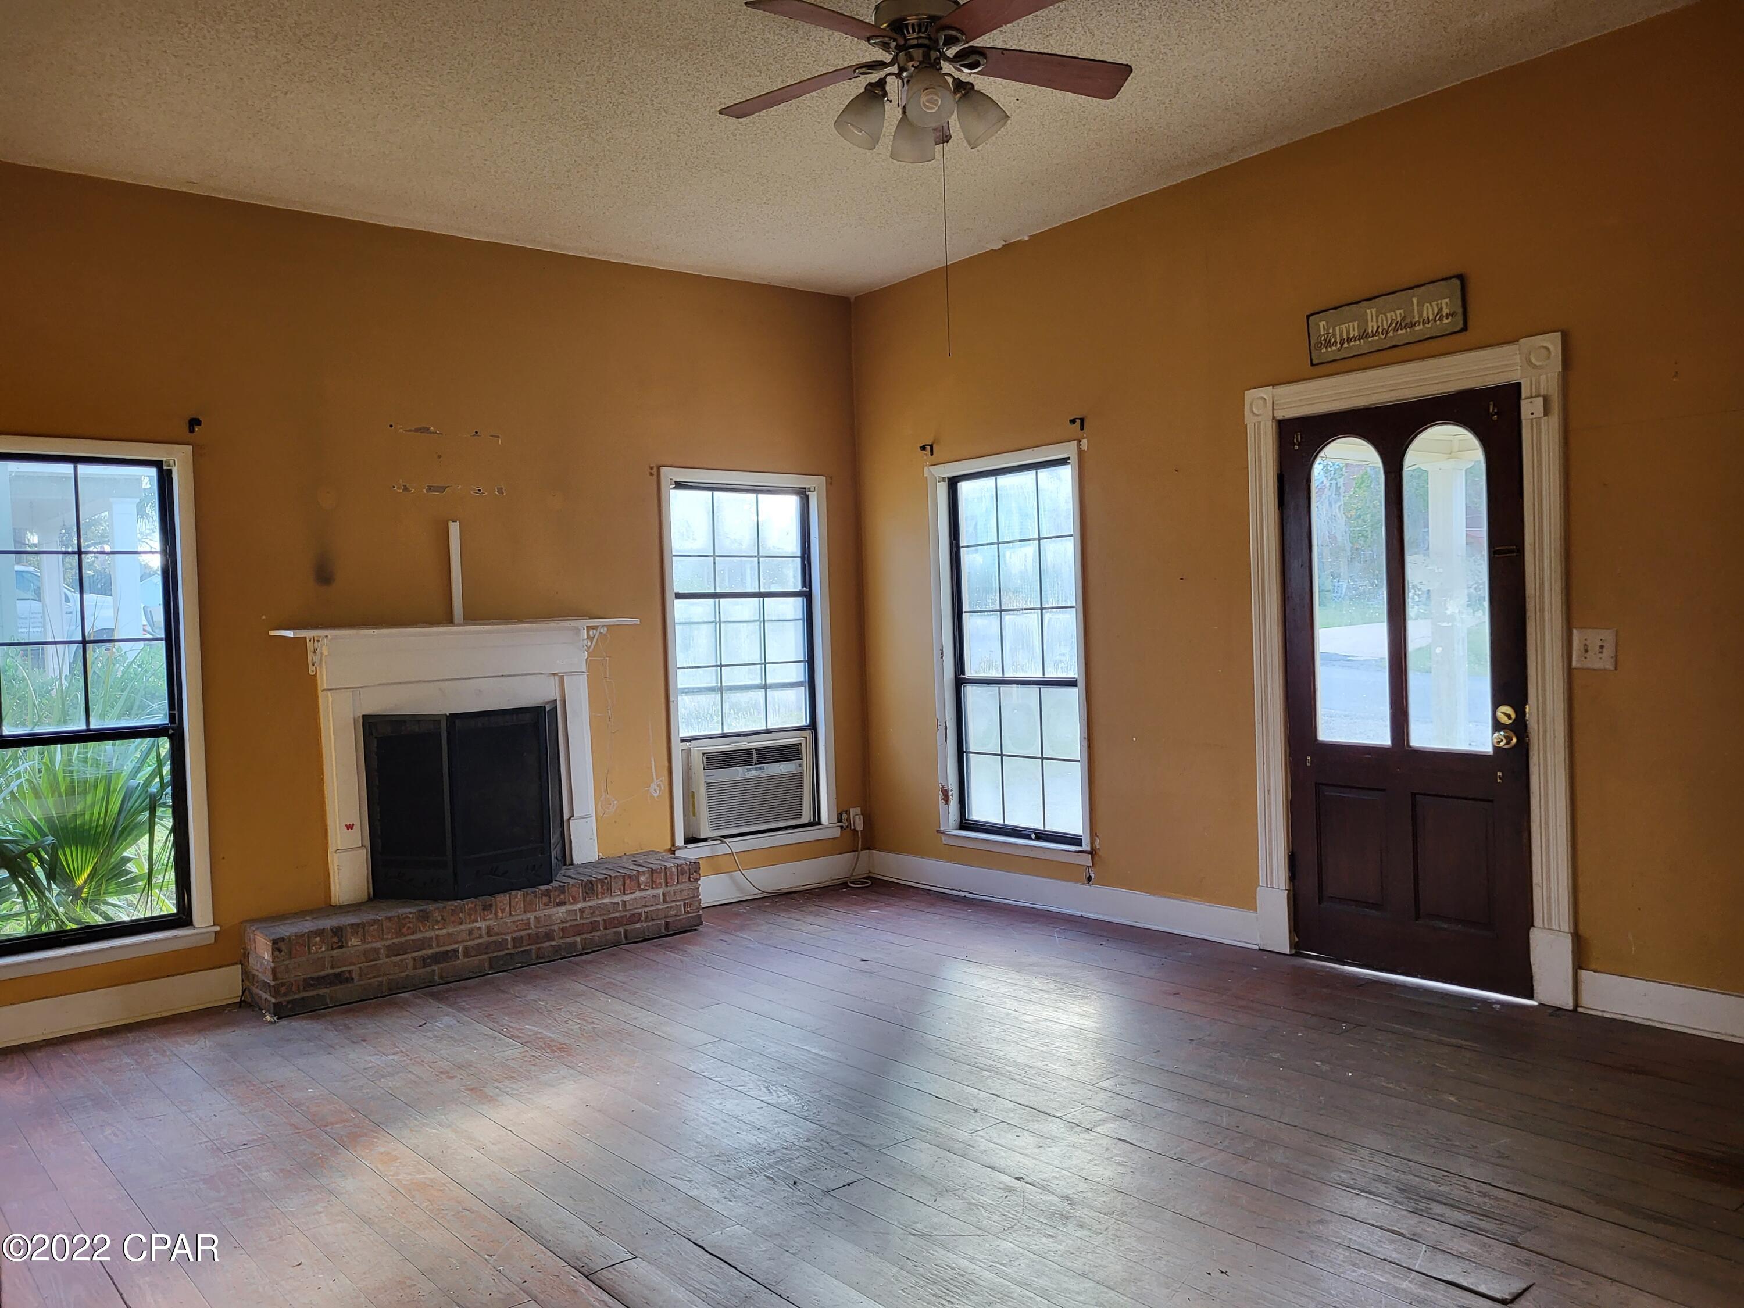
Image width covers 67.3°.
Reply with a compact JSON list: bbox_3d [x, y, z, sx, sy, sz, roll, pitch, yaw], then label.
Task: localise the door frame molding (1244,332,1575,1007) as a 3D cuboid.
[{"bbox_3d":[1.885,0.062,4.703,0.100,2.190,1.195,-3,1,-39],"label":"door frame molding"}]

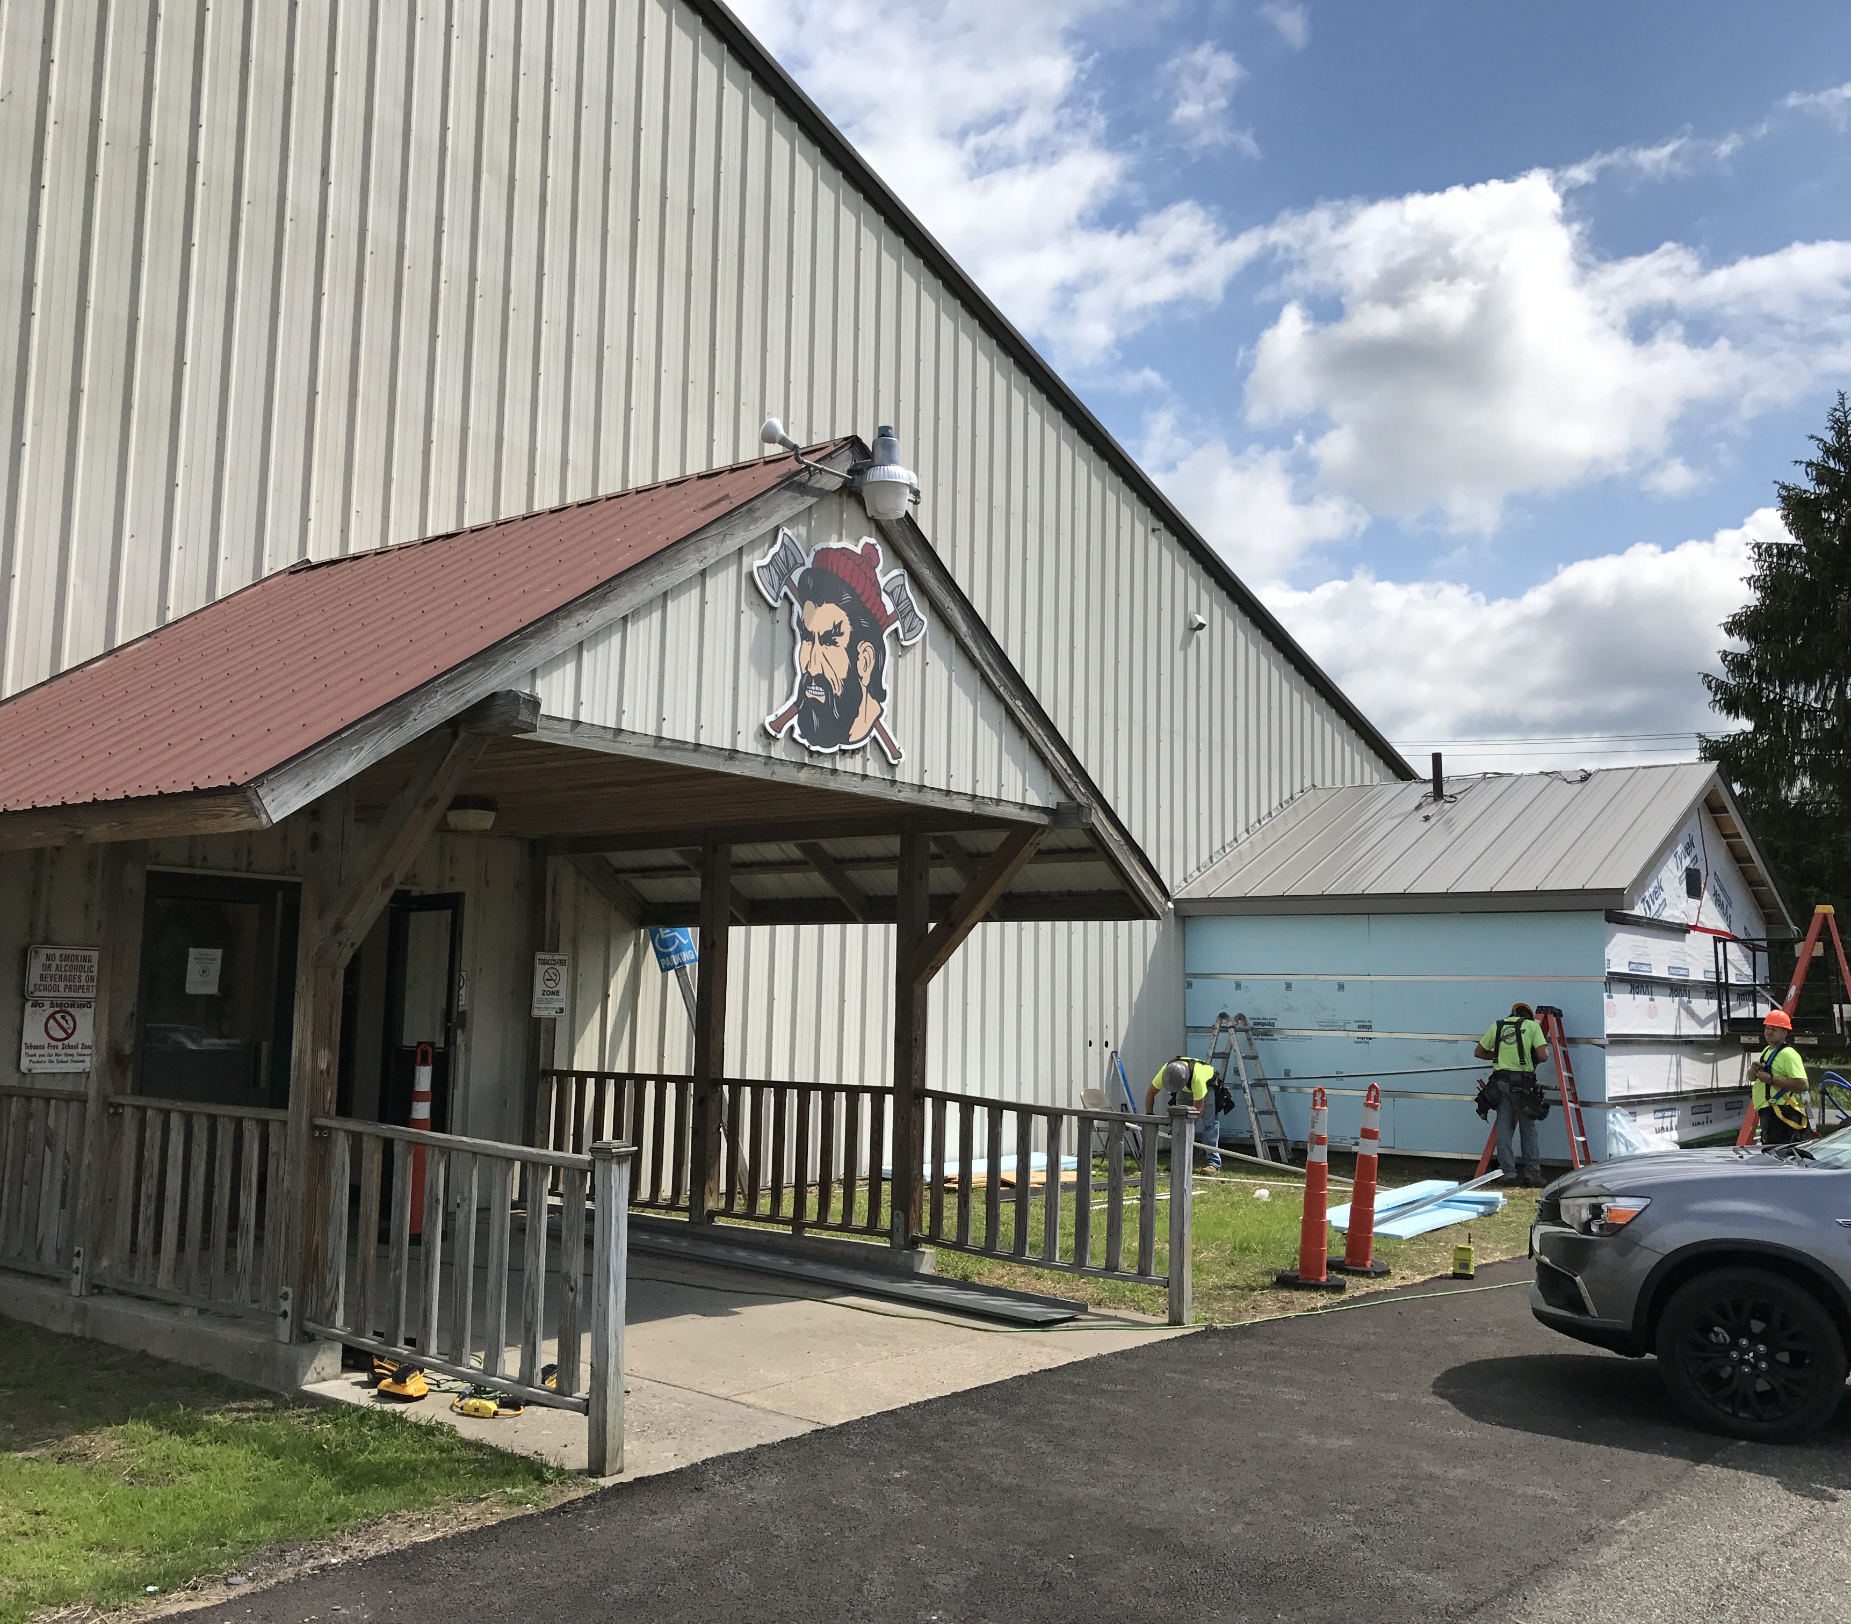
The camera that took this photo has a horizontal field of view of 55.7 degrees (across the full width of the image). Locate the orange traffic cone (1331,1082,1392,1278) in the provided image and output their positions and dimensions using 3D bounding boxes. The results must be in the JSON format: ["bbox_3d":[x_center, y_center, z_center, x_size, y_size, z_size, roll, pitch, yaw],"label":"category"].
[{"bbox_3d":[2.766,2.284,10.963,0.400,1.150,0.400,6,-6,0],"label":"orange traffic cone"}]

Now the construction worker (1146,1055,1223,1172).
[{"bbox_3d":[2.400,2.819,16.350,0.620,1.100,0.800,-4,-8,40],"label":"construction worker"}]

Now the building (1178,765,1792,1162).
[{"bbox_3d":[7.103,1.757,21.384,4.940,4.400,7.900,-4,-8,37],"label":"building"}]

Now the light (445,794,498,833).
[{"bbox_3d":[-2.611,0.021,10.065,0.300,0.195,0.300,-4,-8,37],"label":"light"}]

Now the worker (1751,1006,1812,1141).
[{"bbox_3d":[7.209,2.529,14.705,0.500,1.710,0.560,4,-7,-25],"label":"worker"}]

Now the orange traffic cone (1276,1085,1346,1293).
[{"bbox_3d":[2.329,2.222,10.463,0.410,1.150,0.410,4,-6,0],"label":"orange traffic cone"}]

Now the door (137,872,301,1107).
[{"bbox_3d":[-4.230,1.476,10.437,0.080,2.130,0.950,-4,-8,37],"label":"door"}]

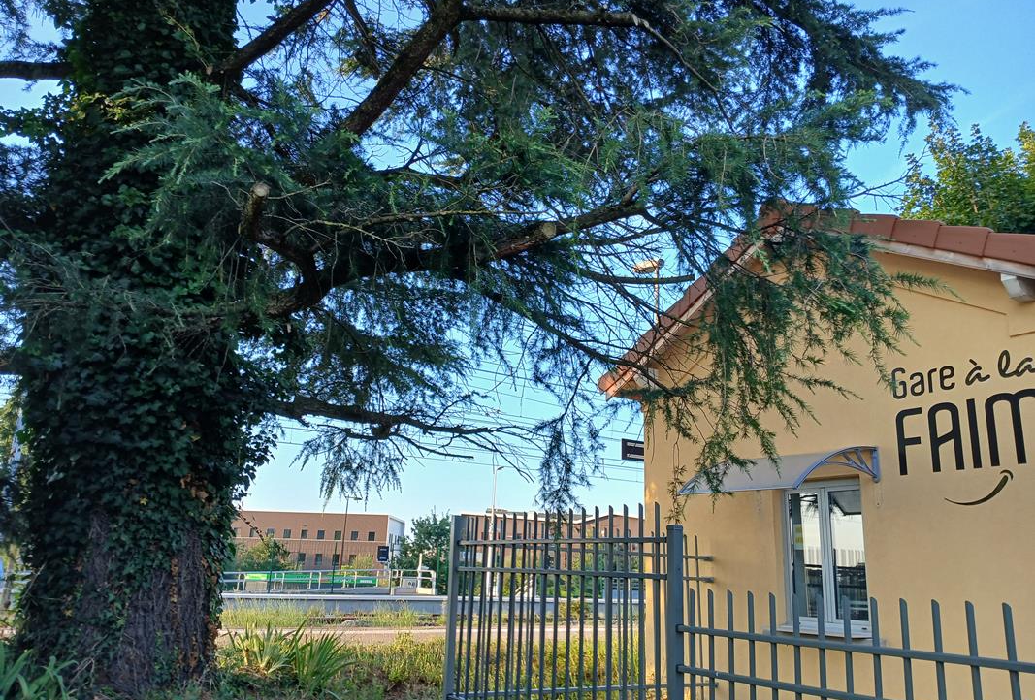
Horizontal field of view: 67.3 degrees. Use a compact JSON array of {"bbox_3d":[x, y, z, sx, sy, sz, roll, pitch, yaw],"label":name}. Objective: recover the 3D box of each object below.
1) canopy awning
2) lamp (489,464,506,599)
[{"bbox_3d":[2.095,1.006,6.340,1.030,0.440,1.210,12,-19,-32],"label":"canopy awning"},{"bbox_3d":[-0.930,7.492,32.317,0.280,5.392,0.750,12,-19,-32],"label":"lamp"}]

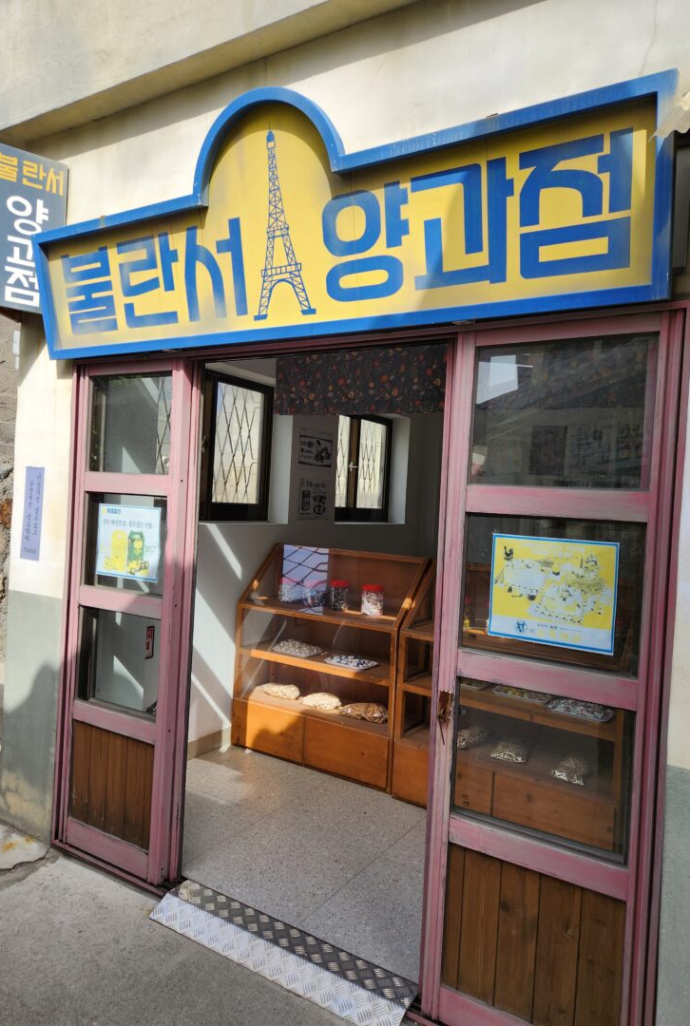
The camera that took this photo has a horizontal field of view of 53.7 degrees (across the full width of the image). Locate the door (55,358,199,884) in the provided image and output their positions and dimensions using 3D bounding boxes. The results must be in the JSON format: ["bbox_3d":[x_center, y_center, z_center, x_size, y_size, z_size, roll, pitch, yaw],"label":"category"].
[{"bbox_3d":[-0.911,0.406,2.810,0.636,2.075,0.104,3,1,31],"label":"door"}]

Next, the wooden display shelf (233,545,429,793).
[{"bbox_3d":[-0.093,0.847,4.073,1.119,1.235,0.412,3,1,32],"label":"wooden display shelf"}]

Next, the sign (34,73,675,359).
[{"bbox_3d":[-0.241,-0.940,2.207,2.377,0.727,0.080,4,14,32],"label":"sign"}]

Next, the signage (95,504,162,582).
[{"bbox_3d":[-0.891,0.120,2.797,0.364,0.297,0.015,3,1,31],"label":"signage"}]

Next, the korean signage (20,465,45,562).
[{"bbox_3d":[-1.389,0.004,3.036,0.135,0.417,0.015,3,1,31],"label":"korean signage"}]

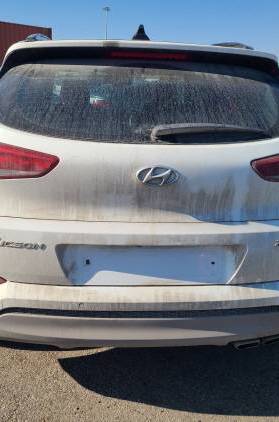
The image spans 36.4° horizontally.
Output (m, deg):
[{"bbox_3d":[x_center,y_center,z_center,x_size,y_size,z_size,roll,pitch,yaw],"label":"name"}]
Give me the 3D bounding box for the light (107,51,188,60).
[{"bbox_3d":[0.045,-0.667,1.815,0.350,0.035,0.040,1,17,-6],"label":"light"}]

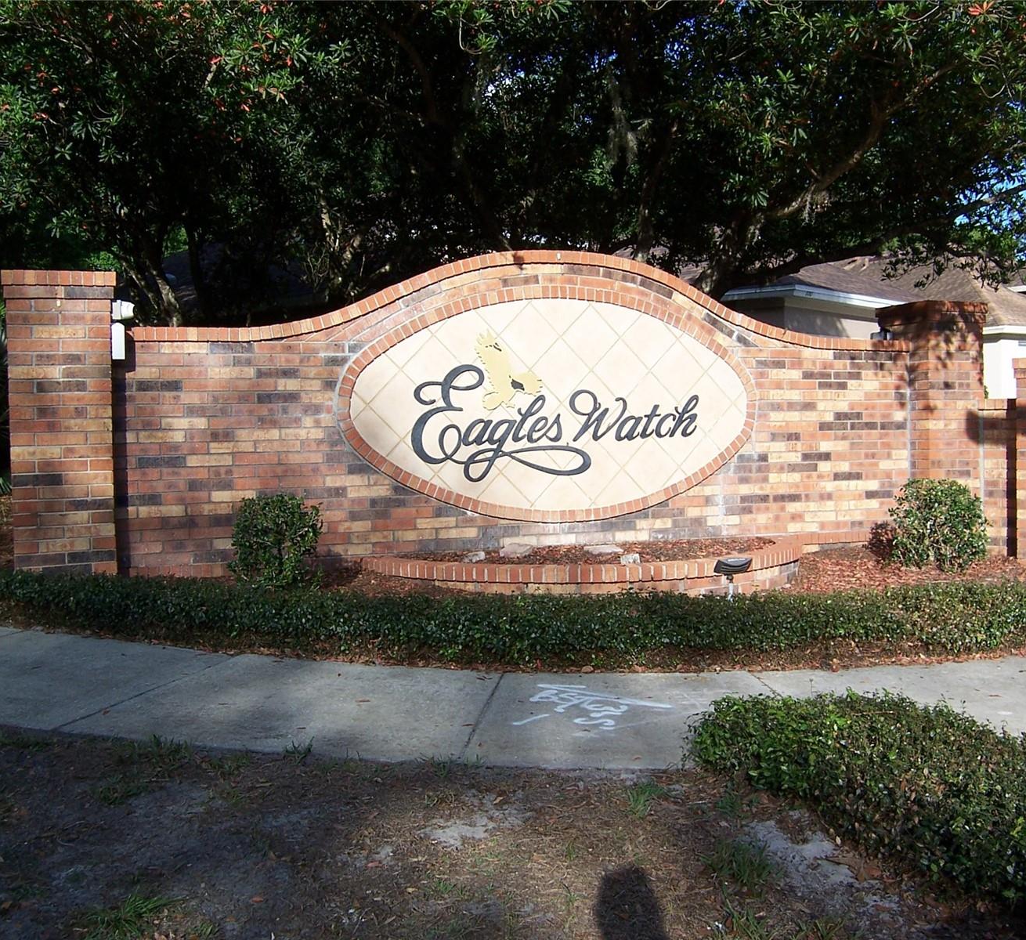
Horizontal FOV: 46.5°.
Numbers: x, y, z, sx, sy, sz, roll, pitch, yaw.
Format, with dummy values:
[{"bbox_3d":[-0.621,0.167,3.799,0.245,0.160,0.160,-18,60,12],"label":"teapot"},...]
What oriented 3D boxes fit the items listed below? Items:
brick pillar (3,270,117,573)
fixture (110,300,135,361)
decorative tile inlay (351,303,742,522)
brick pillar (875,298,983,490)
[{"bbox_3d":[-2.800,-0.279,7.512,0.635,1.847,0.635,-1,2,-15],"label":"brick pillar"},{"bbox_3d":[-2.430,-0.870,7.459,0.124,0.378,0.130,-1,2,-15],"label":"fixture"},{"bbox_3d":[0.349,-0.443,8.533,3.227,1.613,0.100,-2,2,-22],"label":"decorative tile inlay"},{"bbox_3d":[3.570,-0.353,10.190,0.635,2.077,0.635,-2,2,-23],"label":"brick pillar"}]

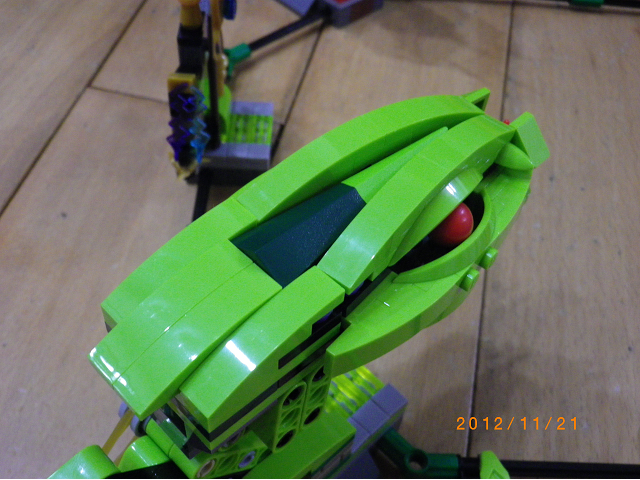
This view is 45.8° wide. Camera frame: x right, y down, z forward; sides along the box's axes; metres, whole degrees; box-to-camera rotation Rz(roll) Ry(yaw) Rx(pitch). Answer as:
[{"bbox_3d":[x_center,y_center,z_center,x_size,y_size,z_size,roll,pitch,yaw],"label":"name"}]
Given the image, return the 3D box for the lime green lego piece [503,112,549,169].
[{"bbox_3d":[0.049,-0.023,0.180,0.008,0.008,0.009,-34,58,-30],"label":"lime green lego piece"}]

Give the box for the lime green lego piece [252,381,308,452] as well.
[{"bbox_3d":[-0.009,0.036,0.167,0.008,0.024,0.008,-30,56,-35],"label":"lime green lego piece"}]

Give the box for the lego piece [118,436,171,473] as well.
[{"bbox_3d":[-0.036,0.049,0.159,0.011,0.010,0.010,-34,60,-29],"label":"lego piece"}]

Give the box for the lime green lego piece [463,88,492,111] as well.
[{"bbox_3d":[0.036,-0.034,0.189,0.008,0.008,0.009,-34,58,-30],"label":"lime green lego piece"}]

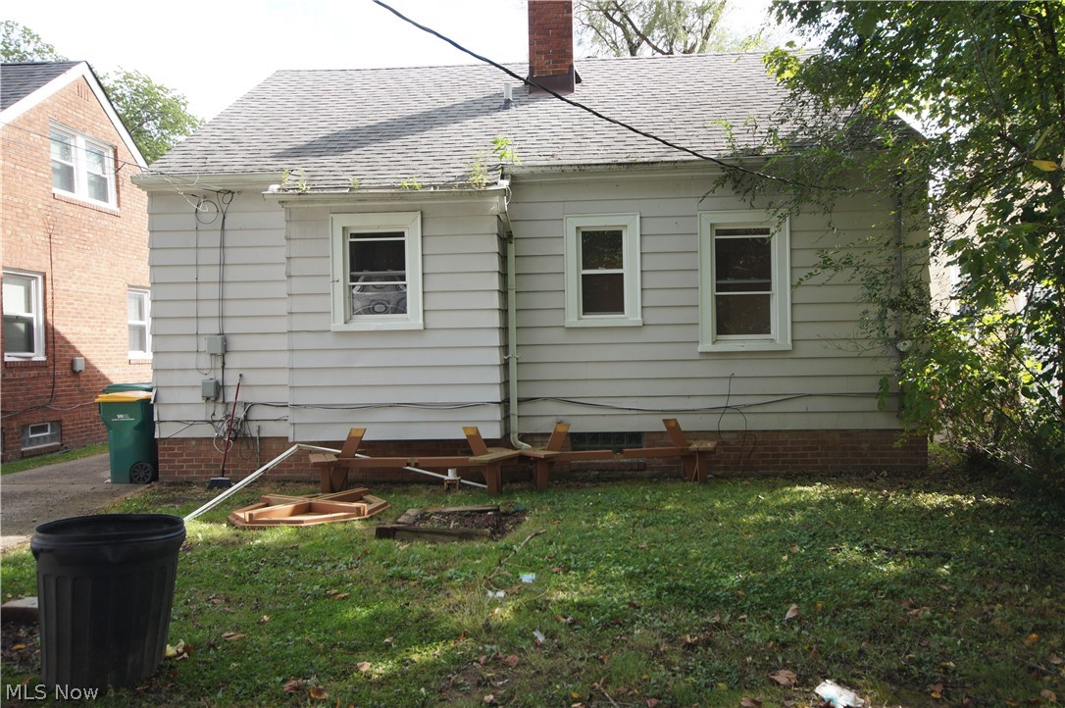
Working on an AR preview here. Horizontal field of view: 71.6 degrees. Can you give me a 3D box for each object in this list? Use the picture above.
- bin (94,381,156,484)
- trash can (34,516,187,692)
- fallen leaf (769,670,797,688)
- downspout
[{"bbox_3d":[-4.820,0.995,9.070,0.740,1.060,0.630,-1,1,3],"label":"bin"},{"bbox_3d":[-2.000,1.144,3.491,0.655,0.690,0.655,1,-3,0],"label":"trash can"},{"bbox_3d":[1.119,1.452,3.300,0.125,0.035,0.100,-1,1,18],"label":"fallen leaf"},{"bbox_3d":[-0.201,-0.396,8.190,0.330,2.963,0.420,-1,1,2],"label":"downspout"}]

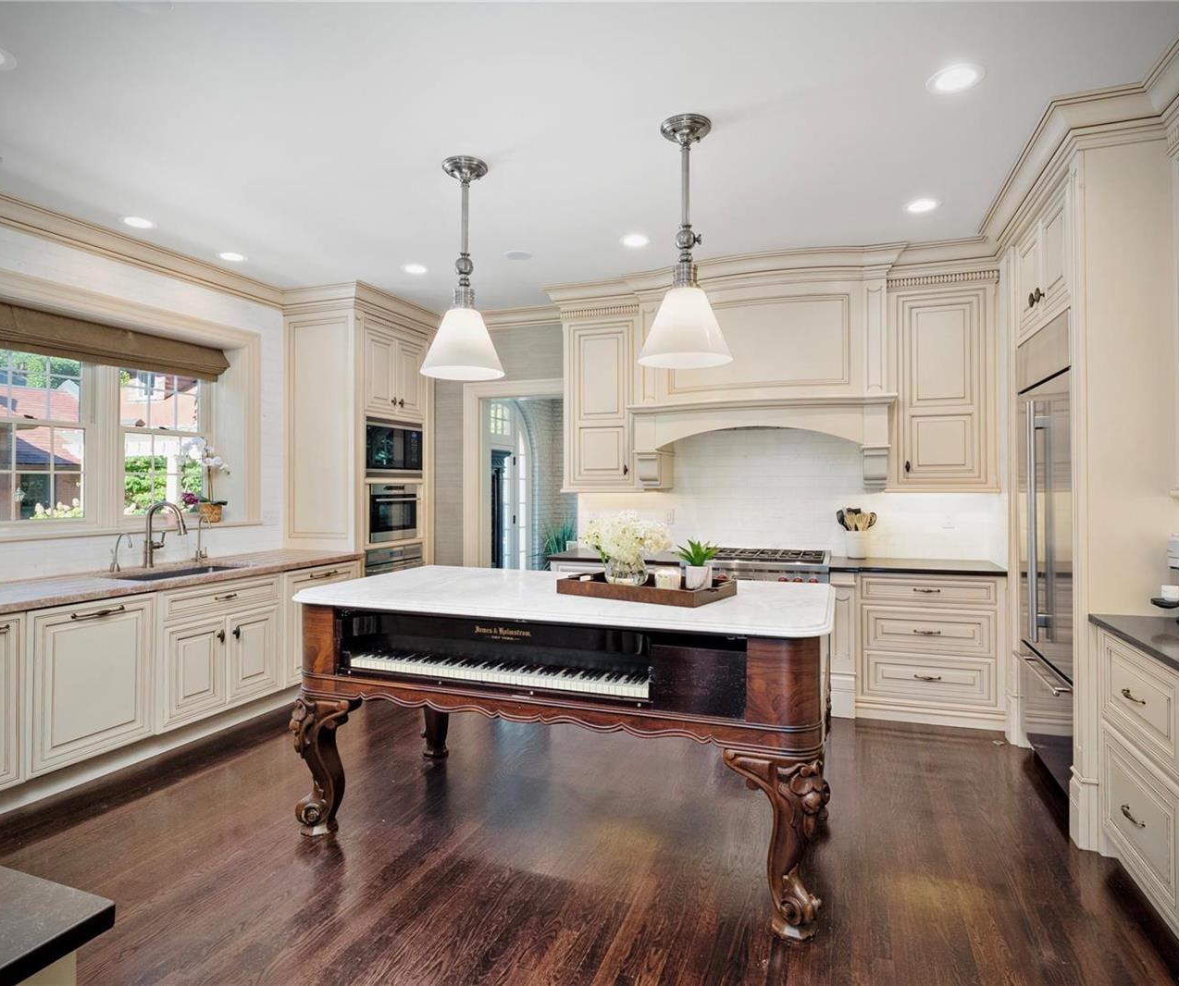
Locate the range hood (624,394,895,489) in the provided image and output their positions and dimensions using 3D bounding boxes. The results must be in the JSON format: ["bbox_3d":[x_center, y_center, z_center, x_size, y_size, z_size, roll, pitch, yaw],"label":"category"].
[{"bbox_3d":[1.195,-0.321,4.700,1.780,0.600,0.550,0,0,21],"label":"range hood"}]

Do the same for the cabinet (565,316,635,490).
[{"bbox_3d":[0.139,-0.665,5.090,0.590,1.310,0.330,0,0,21],"label":"cabinet"}]

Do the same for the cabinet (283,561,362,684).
[{"bbox_3d":[-2.135,0.895,4.721,0.600,0.790,0.695,0,0,21],"label":"cabinet"}]

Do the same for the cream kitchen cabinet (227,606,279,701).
[{"bbox_3d":[-2.354,0.971,4.199,0.570,0.600,0.400,0,0,21],"label":"cream kitchen cabinet"}]

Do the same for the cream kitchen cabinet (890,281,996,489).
[{"bbox_3d":[2.266,-0.656,4.285,0.612,1.280,0.330,0,0,21],"label":"cream kitchen cabinet"}]

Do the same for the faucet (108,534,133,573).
[{"bbox_3d":[-2.720,0.352,3.829,0.160,0.226,0.060,0,0,21],"label":"faucet"}]

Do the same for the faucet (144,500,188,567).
[{"bbox_3d":[-2.619,0.260,4.041,0.260,0.406,0.120,0,0,21],"label":"faucet"}]

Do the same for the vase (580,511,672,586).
[{"bbox_3d":[0.152,0.234,2.746,0.390,0.328,0.340,0,0,21],"label":"vase"}]

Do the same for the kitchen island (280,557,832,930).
[{"bbox_3d":[-0.074,0.892,2.779,2.090,0.960,1.070,0,0,21],"label":"kitchen island"}]

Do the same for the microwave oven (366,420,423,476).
[{"bbox_3d":[-1.781,-0.350,5.457,0.430,0.455,0.748,0,0,20],"label":"microwave oven"}]

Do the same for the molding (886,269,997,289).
[{"bbox_3d":[2.203,-1.330,4.111,0.622,0.080,0.070,0,0,21],"label":"molding"}]

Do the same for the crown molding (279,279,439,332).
[{"bbox_3d":[-1.875,-1.451,5.404,0.855,0.180,1.095,0,0,21],"label":"crown molding"}]

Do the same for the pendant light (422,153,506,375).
[{"bbox_3d":[-0.593,-1.050,3.102,0.394,0.955,0.394,0,0,0],"label":"pendant light"}]

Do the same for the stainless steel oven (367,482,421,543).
[{"bbox_3d":[-1.845,0.168,5.487,0.550,0.465,0.615,0,0,21],"label":"stainless steel oven"}]

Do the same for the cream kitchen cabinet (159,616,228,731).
[{"bbox_3d":[-2.500,0.980,3.822,0.570,0.605,0.410,0,0,21],"label":"cream kitchen cabinet"}]

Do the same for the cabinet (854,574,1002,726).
[{"bbox_3d":[2.142,0.942,4.231,0.800,0.875,0.660,0,0,21],"label":"cabinet"}]

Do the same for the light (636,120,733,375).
[{"bbox_3d":[0.407,-1.055,2.776,0.400,0.990,0.400,0,0,21],"label":"light"}]

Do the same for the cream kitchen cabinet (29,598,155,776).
[{"bbox_3d":[-2.700,0.907,3.347,0.600,0.755,0.600,0,0,21],"label":"cream kitchen cabinet"}]

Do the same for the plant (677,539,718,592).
[{"bbox_3d":[0.438,0.290,2.638,0.170,0.215,0.170,0,0,21],"label":"plant"}]

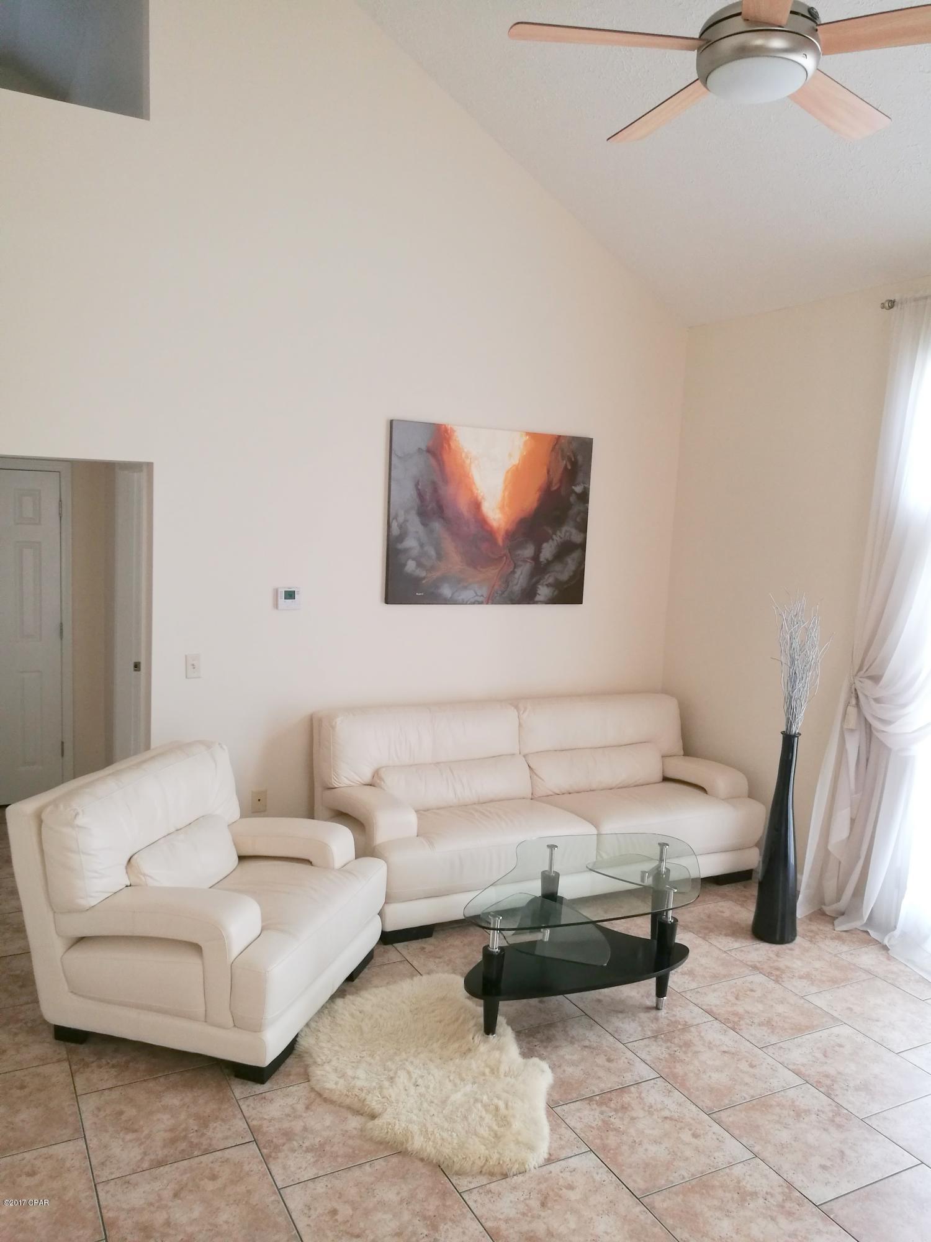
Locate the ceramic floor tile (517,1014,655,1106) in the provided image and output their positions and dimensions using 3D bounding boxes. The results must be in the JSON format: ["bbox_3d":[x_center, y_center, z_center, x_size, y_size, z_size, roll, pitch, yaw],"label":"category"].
[{"bbox_3d":[0.377,1.570,3.470,0.452,0.010,0.452,-1,8,-28],"label":"ceramic floor tile"}]

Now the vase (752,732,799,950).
[{"bbox_3d":[1.490,1.004,4.533,0.208,0.971,0.208,-1,7,-27],"label":"vase"}]

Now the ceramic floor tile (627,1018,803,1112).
[{"bbox_3d":[0.887,1.587,3.469,0.451,0.010,0.451,-1,7,-28],"label":"ceramic floor tile"}]

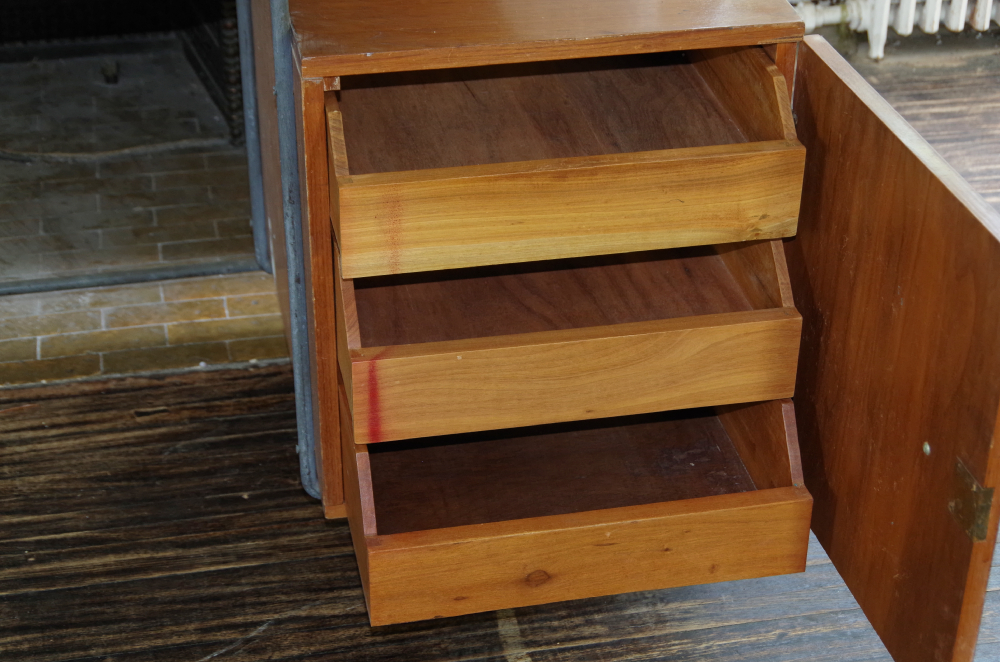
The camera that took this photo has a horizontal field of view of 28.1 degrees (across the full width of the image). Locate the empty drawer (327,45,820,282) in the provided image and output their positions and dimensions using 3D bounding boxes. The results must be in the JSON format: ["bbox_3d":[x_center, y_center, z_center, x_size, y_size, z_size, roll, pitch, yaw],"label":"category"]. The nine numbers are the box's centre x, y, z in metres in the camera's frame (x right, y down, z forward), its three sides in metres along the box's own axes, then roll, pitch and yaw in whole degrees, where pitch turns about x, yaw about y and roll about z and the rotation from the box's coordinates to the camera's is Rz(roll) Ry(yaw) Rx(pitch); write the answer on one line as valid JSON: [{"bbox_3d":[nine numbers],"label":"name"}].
[{"bbox_3d":[0.023,-0.244,1.985,0.425,0.131,0.470,-6,32,-10],"label":"empty drawer"}]

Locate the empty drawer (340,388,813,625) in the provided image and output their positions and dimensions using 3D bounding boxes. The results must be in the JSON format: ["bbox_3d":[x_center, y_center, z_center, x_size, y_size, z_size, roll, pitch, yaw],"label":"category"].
[{"bbox_3d":[0.043,0.071,2.060,0.425,0.149,0.470,-6,32,-10],"label":"empty drawer"}]

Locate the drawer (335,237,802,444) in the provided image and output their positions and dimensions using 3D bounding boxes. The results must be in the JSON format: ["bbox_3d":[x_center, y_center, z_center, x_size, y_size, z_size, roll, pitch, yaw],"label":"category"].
[{"bbox_3d":[0.029,-0.101,2.037,0.425,0.150,0.470,-6,32,-10],"label":"drawer"}]

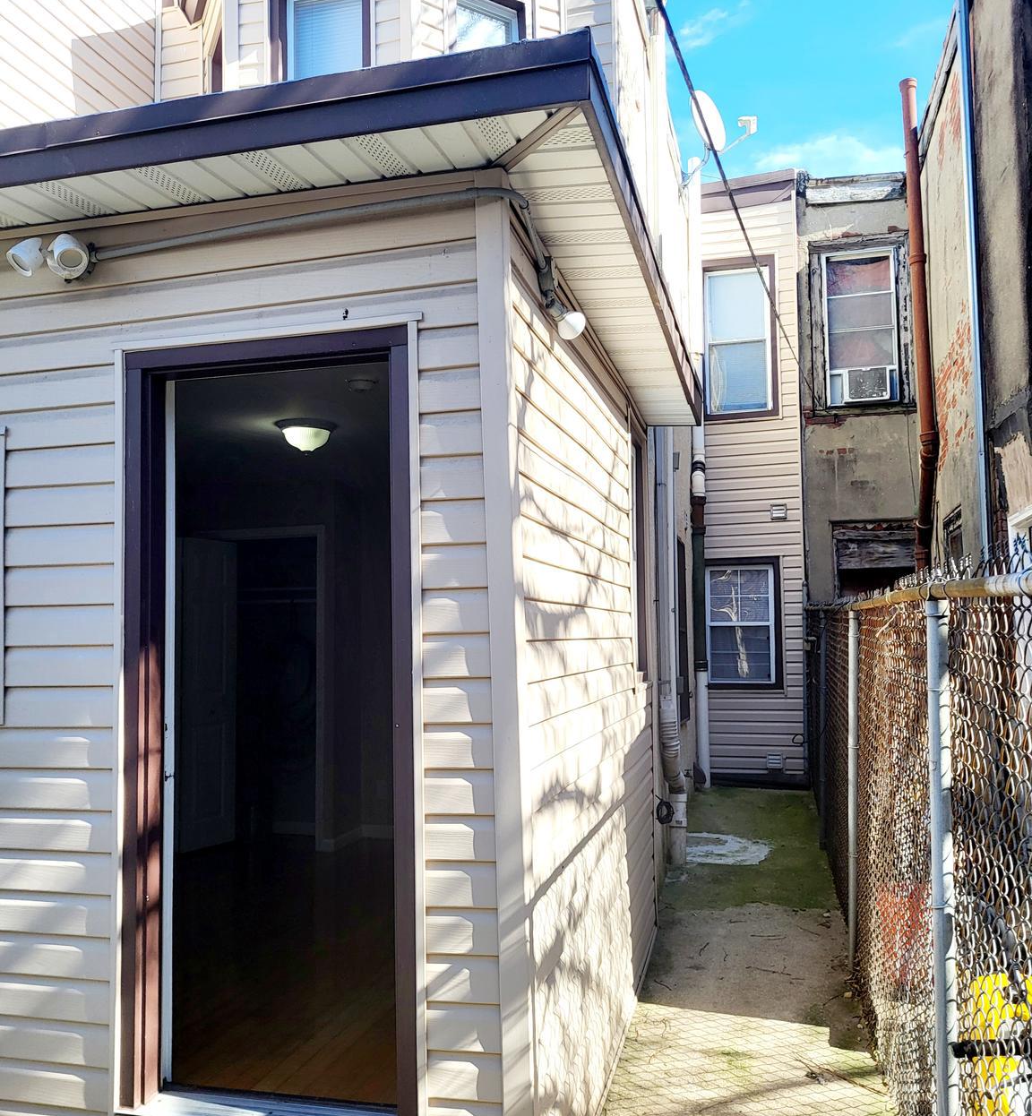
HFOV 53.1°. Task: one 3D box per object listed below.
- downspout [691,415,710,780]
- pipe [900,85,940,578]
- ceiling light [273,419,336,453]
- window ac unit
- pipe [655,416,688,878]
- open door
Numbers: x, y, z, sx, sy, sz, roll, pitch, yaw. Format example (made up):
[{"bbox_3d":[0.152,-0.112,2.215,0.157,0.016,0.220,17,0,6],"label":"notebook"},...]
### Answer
[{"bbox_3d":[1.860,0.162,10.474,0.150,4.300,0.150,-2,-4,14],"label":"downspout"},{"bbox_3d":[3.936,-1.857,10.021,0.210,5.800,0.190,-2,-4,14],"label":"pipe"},{"bbox_3d":[-1.081,-0.614,5.360,0.340,0.150,0.340,-1,-4,0],"label":"ceiling light"},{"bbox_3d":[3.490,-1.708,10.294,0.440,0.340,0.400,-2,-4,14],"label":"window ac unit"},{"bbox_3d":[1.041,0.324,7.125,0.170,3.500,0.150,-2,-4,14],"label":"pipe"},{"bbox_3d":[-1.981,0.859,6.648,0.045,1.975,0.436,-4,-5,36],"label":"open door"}]

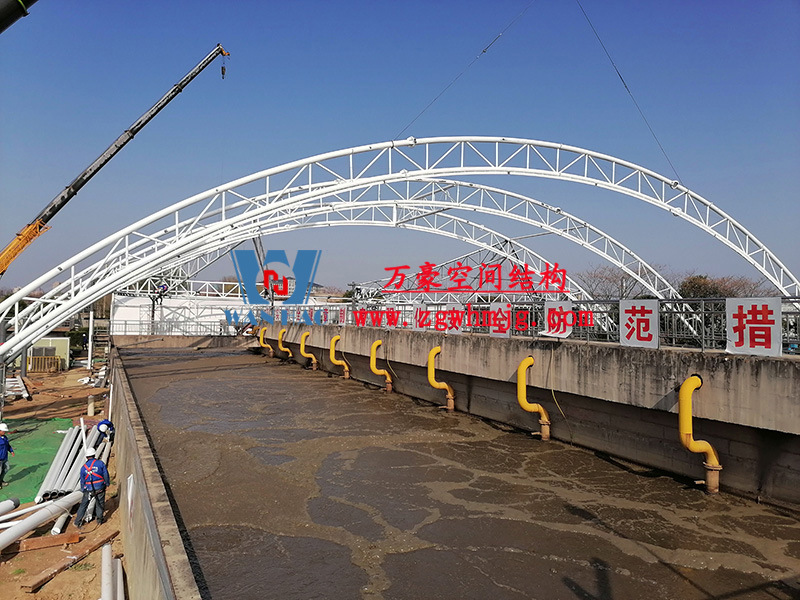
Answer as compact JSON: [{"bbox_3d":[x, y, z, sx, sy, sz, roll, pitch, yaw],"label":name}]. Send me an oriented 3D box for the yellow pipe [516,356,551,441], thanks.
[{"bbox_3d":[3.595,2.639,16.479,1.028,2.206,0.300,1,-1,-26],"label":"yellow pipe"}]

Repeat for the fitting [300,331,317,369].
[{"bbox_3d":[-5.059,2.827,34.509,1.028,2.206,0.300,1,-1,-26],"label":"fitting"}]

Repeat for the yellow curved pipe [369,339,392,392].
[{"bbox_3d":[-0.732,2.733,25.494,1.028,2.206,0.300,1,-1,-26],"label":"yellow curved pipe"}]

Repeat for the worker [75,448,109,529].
[{"bbox_3d":[-6.960,4.223,14.100,0.660,1.740,0.420,2,-1,-27],"label":"worker"}]

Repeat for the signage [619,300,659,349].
[{"bbox_3d":[5.079,0.505,13.275,0.030,0.985,1.000,1,-1,-26],"label":"signage"}]

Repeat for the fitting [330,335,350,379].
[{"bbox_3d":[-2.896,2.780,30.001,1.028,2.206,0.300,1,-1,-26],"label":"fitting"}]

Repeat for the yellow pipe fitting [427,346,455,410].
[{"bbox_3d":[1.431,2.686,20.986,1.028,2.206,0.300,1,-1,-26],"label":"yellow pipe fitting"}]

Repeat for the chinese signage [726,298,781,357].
[{"bbox_3d":[6.200,0.464,10.941,0.030,0.985,1.000,1,-1,-26],"label":"chinese signage"}]

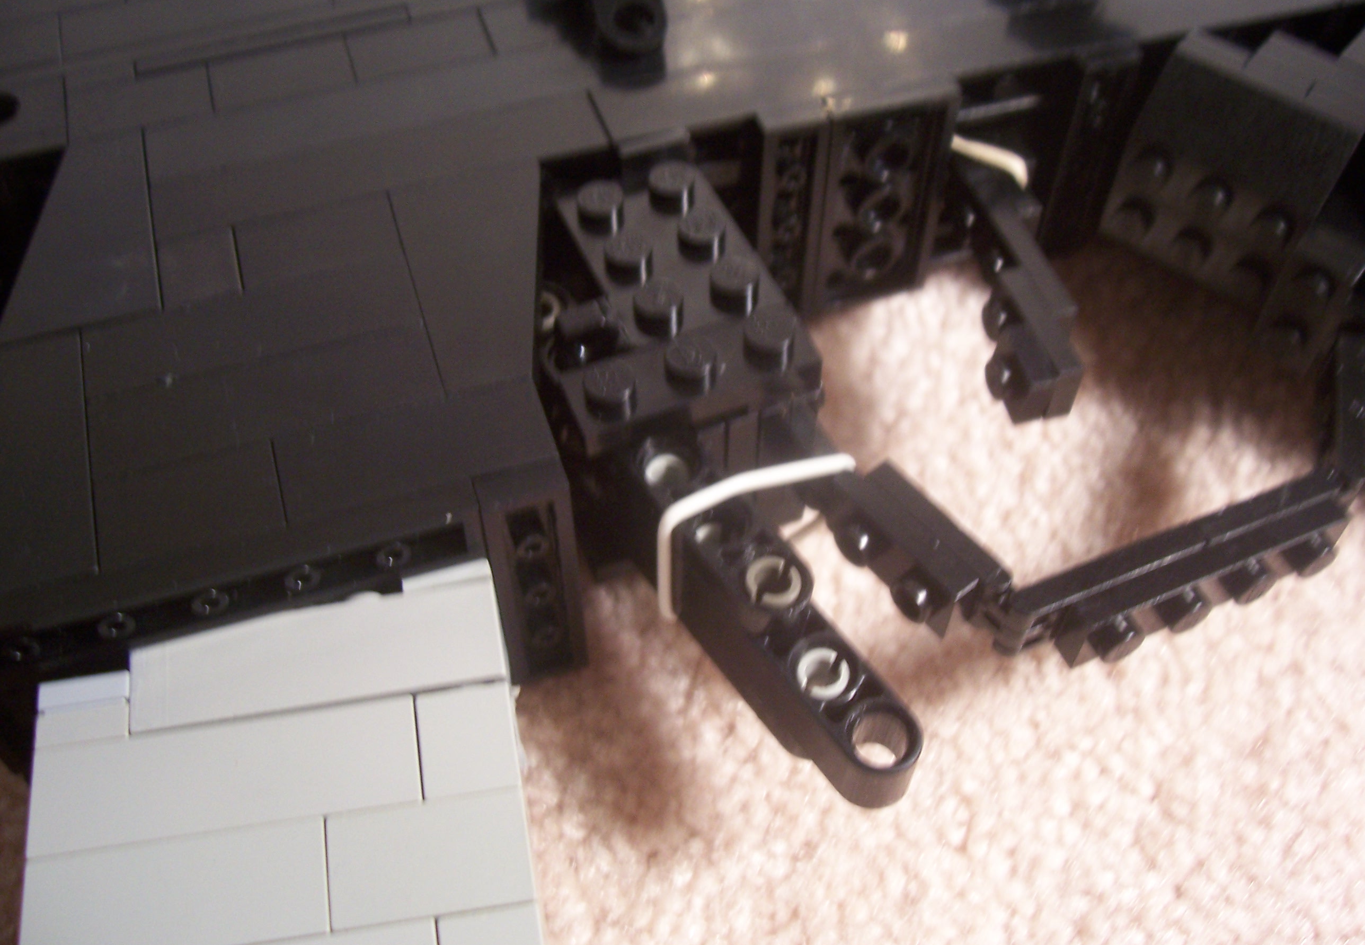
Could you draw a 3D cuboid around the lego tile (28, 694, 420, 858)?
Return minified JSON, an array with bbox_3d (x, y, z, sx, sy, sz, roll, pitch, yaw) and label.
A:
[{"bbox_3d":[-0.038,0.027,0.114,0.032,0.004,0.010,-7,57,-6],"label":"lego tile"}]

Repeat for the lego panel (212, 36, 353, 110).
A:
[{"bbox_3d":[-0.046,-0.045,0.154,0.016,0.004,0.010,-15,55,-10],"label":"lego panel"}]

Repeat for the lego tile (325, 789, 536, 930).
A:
[{"bbox_3d":[-0.021,0.032,0.111,0.016,0.004,0.010,-7,57,-6],"label":"lego tile"}]

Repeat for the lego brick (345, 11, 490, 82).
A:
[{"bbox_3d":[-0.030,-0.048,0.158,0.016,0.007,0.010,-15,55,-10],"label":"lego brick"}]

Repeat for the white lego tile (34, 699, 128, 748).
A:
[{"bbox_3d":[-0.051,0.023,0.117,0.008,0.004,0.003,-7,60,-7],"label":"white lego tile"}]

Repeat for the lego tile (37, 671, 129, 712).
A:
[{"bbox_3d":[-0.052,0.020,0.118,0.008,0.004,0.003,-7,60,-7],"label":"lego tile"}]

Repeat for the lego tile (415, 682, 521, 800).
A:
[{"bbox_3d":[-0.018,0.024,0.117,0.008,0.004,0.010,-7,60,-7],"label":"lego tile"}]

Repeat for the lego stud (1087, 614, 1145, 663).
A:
[{"bbox_3d":[0.043,0.017,0.133,0.005,0.005,0.002,-20,56,-13],"label":"lego stud"}]

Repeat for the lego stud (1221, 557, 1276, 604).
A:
[{"bbox_3d":[0.058,0.011,0.137,0.005,0.005,0.002,-20,56,-13],"label":"lego stud"}]

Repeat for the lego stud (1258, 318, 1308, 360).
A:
[{"bbox_3d":[0.067,-0.015,0.149,0.005,0.005,0.002,36,62,25],"label":"lego stud"}]

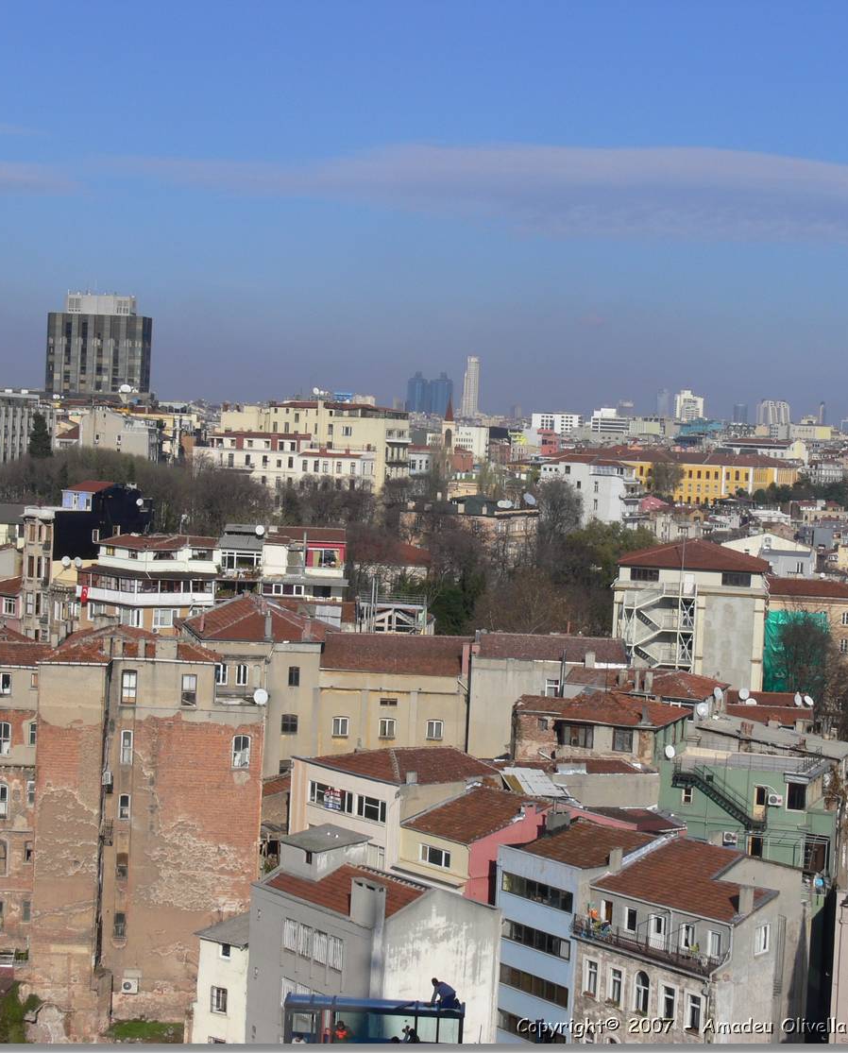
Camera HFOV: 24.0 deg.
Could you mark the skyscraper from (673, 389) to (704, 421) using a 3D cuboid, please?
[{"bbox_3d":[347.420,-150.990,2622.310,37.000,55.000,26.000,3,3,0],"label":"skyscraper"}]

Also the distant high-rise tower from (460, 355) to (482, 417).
[{"bbox_3d":[103.460,-301.390,4403.720,35.000,148.000,33.000,3,3,1],"label":"distant high-rise tower"}]

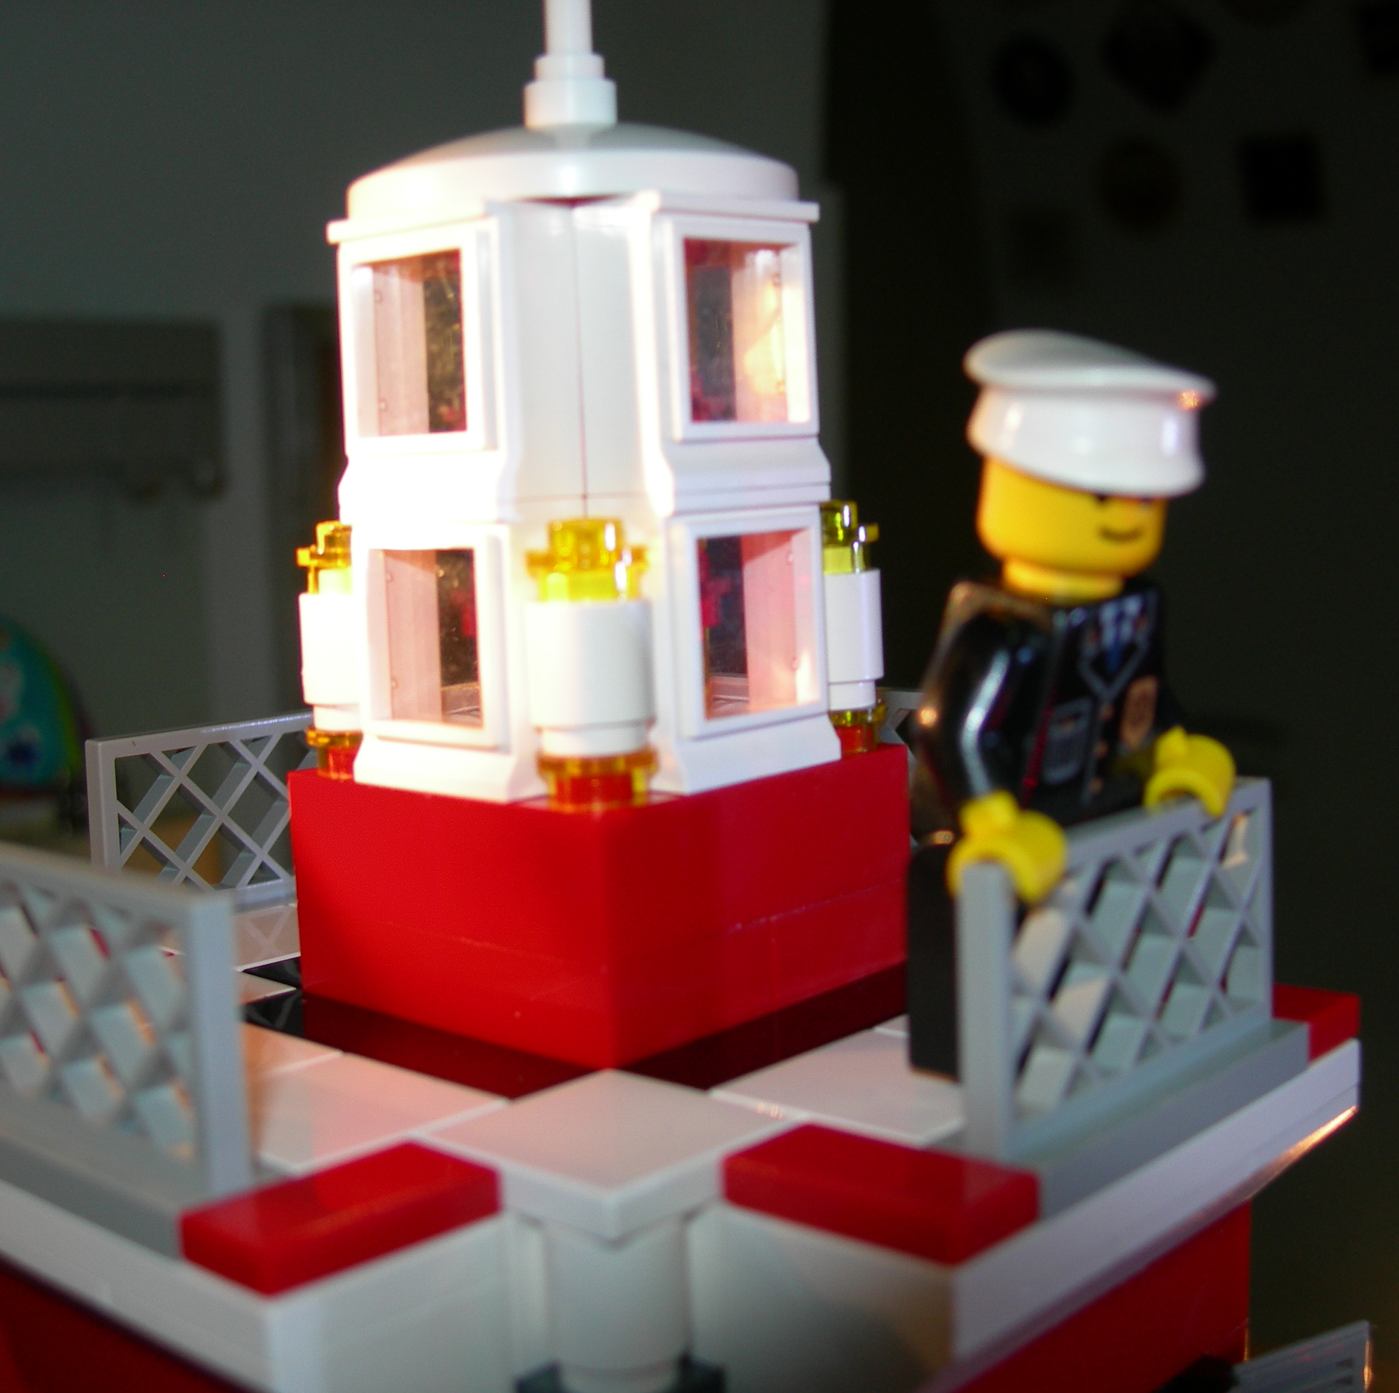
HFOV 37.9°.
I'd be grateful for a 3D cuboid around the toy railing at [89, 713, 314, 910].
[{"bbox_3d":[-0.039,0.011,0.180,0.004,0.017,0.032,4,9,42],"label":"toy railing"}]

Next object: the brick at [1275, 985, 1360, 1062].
[{"bbox_3d":[0.036,0.022,0.139,0.016,0.003,0.008,4,9,42],"label":"brick"}]

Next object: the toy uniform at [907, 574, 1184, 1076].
[{"bbox_3d":[0.022,0.008,0.126,0.011,0.029,0.020,4,9,42],"label":"toy uniform"}]

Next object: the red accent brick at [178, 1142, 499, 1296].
[{"bbox_3d":[-0.019,0.028,0.109,0.008,0.003,0.016,4,9,42],"label":"red accent brick"}]

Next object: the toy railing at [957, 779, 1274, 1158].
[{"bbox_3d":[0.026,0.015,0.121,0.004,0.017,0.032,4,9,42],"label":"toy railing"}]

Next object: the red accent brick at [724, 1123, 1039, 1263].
[{"bbox_3d":[0.010,0.026,0.110,0.016,0.003,0.008,4,9,42],"label":"red accent brick"}]

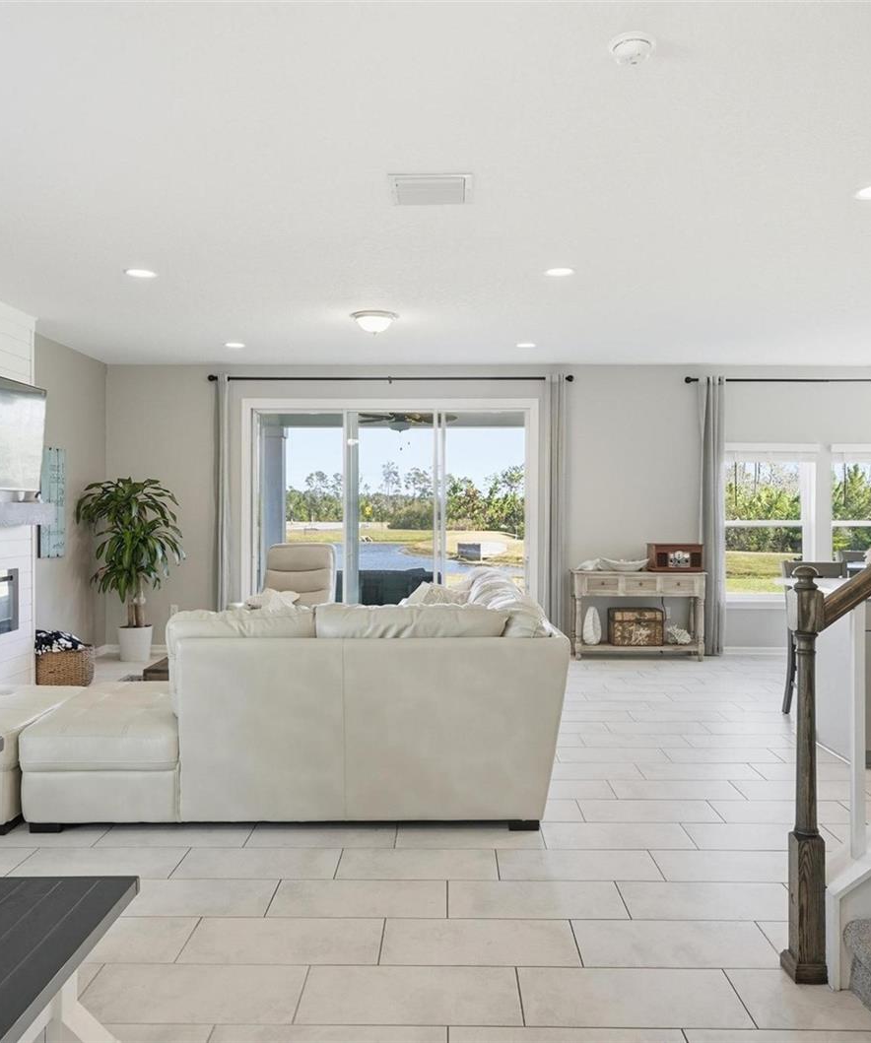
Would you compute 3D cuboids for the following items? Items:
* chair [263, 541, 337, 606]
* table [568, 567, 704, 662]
[{"bbox_3d":[-1.153,0.751,6.926,0.780,1.080,0.850,0,1,12],"label":"chair"},{"bbox_3d":[1.878,0.879,7.790,1.265,0.820,0.340,0,1,1],"label":"table"}]

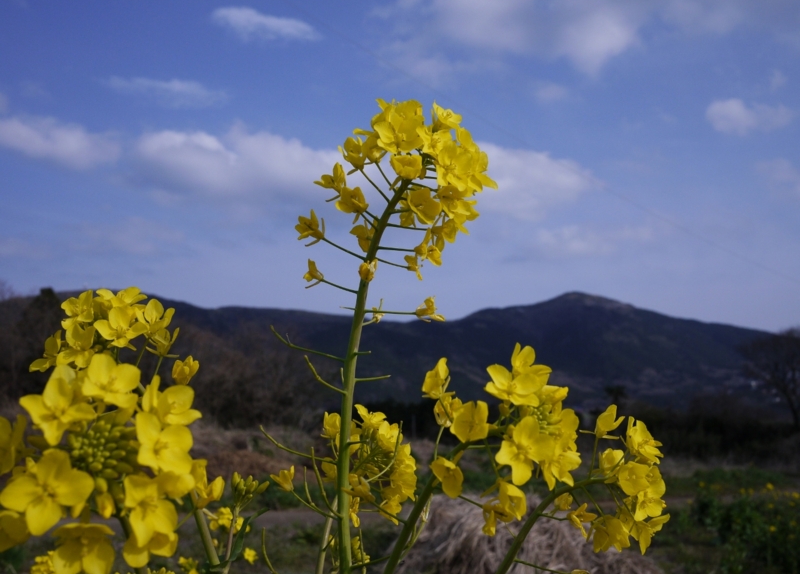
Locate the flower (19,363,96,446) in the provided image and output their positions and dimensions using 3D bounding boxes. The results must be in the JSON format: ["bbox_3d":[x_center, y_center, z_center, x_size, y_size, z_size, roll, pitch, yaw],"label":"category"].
[{"bbox_3d":[-0.086,0.030,0.233,0.019,0.019,0.011,-2,-24,12],"label":"flower"}]

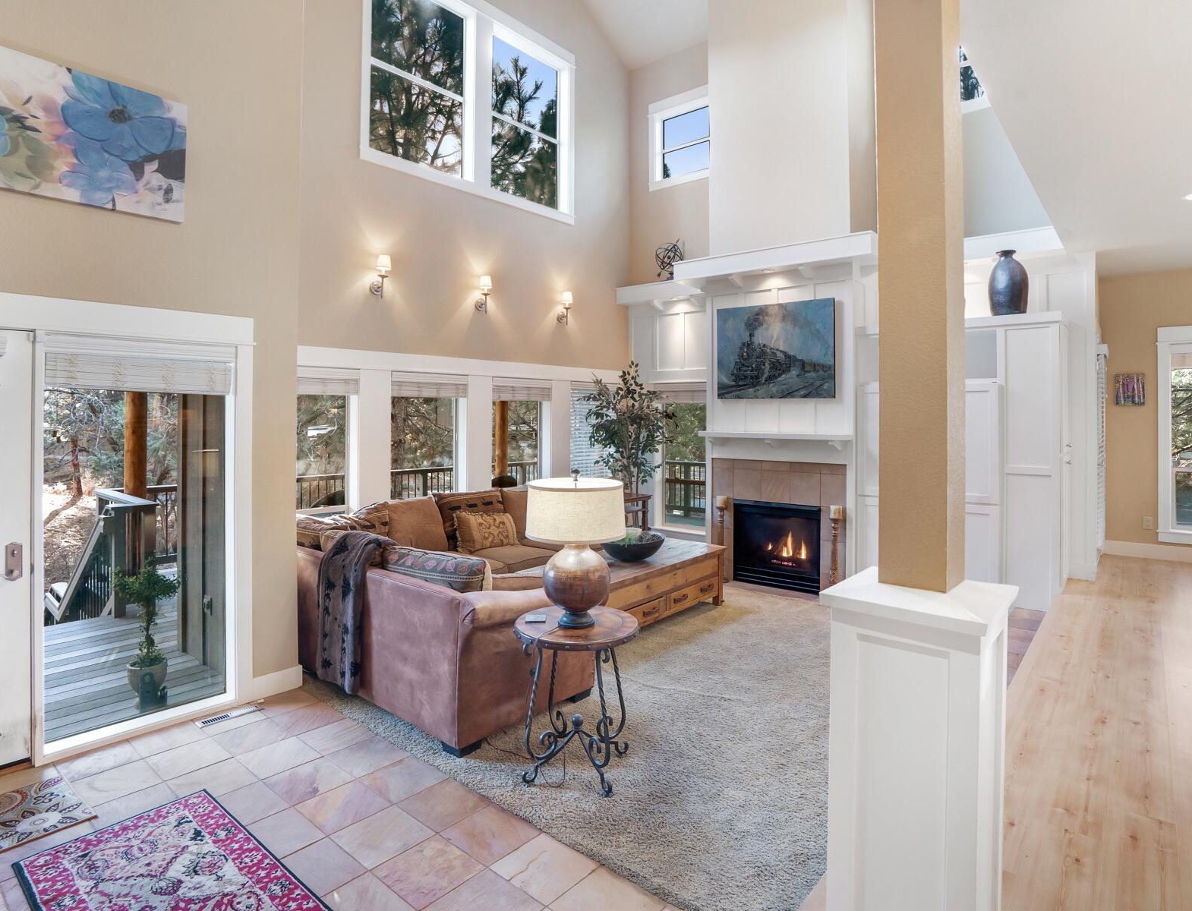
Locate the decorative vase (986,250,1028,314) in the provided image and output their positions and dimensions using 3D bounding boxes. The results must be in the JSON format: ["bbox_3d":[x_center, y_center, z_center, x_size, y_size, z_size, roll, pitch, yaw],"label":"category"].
[{"bbox_3d":[3.522,-1.470,5.190,0.290,0.585,0.290,2,2,35],"label":"decorative vase"}]

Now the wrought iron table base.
[{"bbox_3d":[-0.087,1.145,2.840,0.430,0.635,0.430,1,2,13],"label":"wrought iron table base"}]

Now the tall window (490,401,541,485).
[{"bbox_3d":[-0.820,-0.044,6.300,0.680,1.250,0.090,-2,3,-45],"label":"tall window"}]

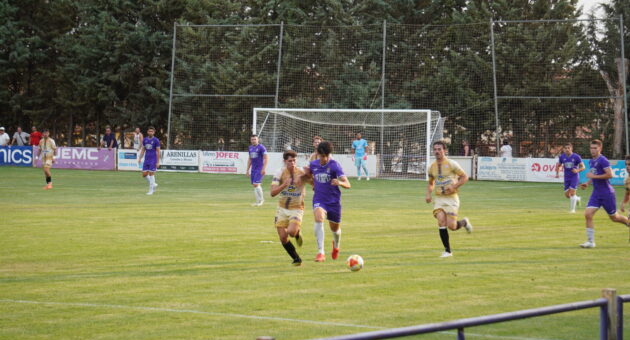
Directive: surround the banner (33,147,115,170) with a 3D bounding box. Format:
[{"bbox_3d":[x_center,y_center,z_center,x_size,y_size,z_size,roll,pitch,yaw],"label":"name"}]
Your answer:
[{"bbox_3d":[-9.932,-0.483,89.385,4.223,0.890,0.080,2,1,31],"label":"banner"}]

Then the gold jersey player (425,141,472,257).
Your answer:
[{"bbox_3d":[2.030,0.445,33.000,0.580,1.772,0.680,2,1,32],"label":"gold jersey player"}]

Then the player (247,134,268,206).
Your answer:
[{"bbox_3d":[-1.397,0.017,52.700,0.530,1.739,0.420,1,1,20],"label":"player"}]

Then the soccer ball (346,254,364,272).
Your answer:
[{"bbox_3d":[0.548,1.256,29.200,0.220,0.220,0.220,1,1,0],"label":"soccer ball"}]

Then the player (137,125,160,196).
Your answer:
[{"bbox_3d":[-4.527,-0.254,59.000,0.570,1.857,0.420,1,1,18],"label":"player"}]

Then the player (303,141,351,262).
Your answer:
[{"bbox_3d":[0.166,0.462,31.300,0.680,1.745,0.600,1,1,3],"label":"player"}]

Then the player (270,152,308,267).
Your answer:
[{"bbox_3d":[-0.367,0.539,30.600,0.560,1.629,0.700,1,1,-8],"label":"player"}]

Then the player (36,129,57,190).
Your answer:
[{"bbox_3d":[-7.647,-0.291,61.800,0.550,1.737,0.420,1,1,20],"label":"player"}]

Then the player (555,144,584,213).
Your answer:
[{"bbox_3d":[6.099,0.192,52.000,0.620,1.678,0.580,1,1,15],"label":"player"}]

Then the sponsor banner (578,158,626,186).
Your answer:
[{"bbox_3d":[10.400,0.096,77.264,2.092,0.862,0.080,2,1,31],"label":"sponsor banner"}]

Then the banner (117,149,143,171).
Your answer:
[{"bbox_3d":[-7.155,-0.391,87.730,1.965,0.855,0.080,2,1,31],"label":"banner"}]

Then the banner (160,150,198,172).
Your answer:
[{"bbox_3d":[-5.450,-0.345,86.713,1.958,0.861,0.080,2,1,31],"label":"banner"}]

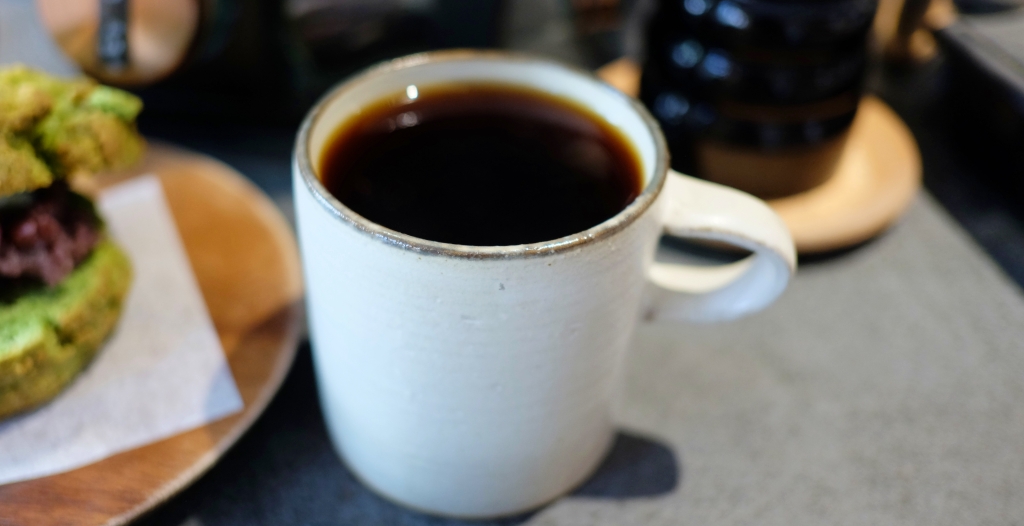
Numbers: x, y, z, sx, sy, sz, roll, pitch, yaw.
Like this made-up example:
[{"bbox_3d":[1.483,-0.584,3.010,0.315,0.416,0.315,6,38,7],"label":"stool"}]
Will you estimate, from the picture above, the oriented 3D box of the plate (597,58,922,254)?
[{"bbox_3d":[0.096,-0.051,0.324,0.141,0.016,0.141,5,42,0],"label":"plate"}]

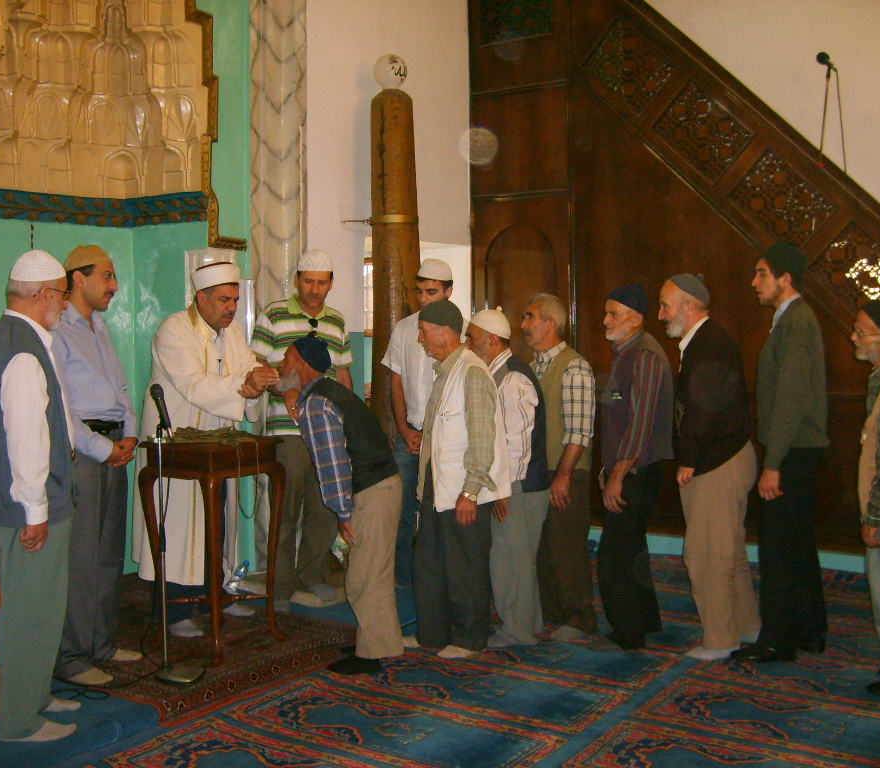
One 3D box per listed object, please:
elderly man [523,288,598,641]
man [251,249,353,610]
[{"bbox_3d":[0.540,0.372,4.702,0.350,1.562,0.480,-1,3,-10],"label":"elderly man"},{"bbox_3d":[-0.714,0.227,5.273,0.530,1.814,0.360,-1,3,-16],"label":"man"}]

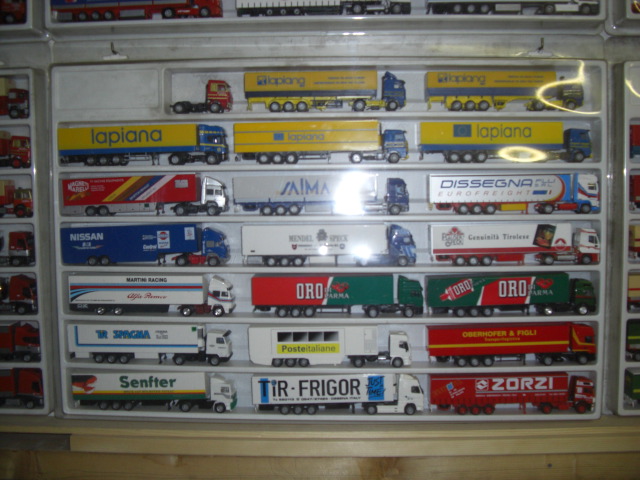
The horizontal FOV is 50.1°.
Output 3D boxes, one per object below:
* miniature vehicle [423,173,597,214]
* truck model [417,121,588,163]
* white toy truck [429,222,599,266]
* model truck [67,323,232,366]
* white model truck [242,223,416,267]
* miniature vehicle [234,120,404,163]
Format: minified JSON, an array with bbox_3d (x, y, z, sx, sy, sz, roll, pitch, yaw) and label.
[{"bbox_3d":[0.215,-0.051,0.765,0.181,0.044,0.031,0,3,1],"label":"miniature vehicle"},{"bbox_3d":[0.203,-0.106,0.755,0.183,0.044,0.031,0,3,2],"label":"truck model"},{"bbox_3d":[0.214,0.004,0.761,0.181,0.045,0.031,0,3,2],"label":"white toy truck"},{"bbox_3d":[-0.192,0.118,0.780,0.181,0.045,0.031,0,3,1],"label":"model truck"},{"bbox_3d":[0.011,0.005,0.767,0.192,0.046,0.031,0,3,2],"label":"white model truck"},{"bbox_3d":[0.002,-0.109,0.765,0.192,0.045,0.031,0,3,1],"label":"miniature vehicle"}]

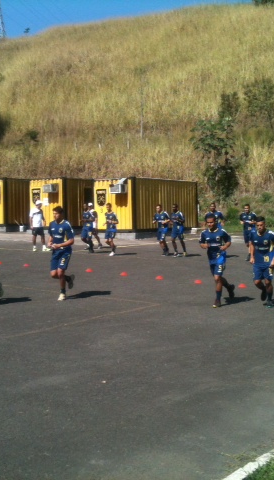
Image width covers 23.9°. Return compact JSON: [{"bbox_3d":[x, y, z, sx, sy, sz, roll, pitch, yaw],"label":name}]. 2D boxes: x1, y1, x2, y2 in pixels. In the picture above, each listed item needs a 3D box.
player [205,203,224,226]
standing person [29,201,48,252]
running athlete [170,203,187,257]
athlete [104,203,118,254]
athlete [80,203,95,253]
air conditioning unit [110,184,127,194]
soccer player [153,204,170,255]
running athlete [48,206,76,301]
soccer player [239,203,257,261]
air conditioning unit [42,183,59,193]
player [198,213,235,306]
[{"bbox_3d":[2.504,-0.279,20.643,0.600,1.799,0.600,2,4,25],"label":"player"},{"bbox_3d":[-3.398,-0.479,22.554,0.580,1.800,0.500,-3,5,-40],"label":"standing person"},{"bbox_3d":[1.402,-0.313,21.863,0.550,1.771,0.580,3,5,32],"label":"running athlete"},{"bbox_3d":[-0.853,-0.328,21.225,0.500,1.732,0.500,3,4,20],"label":"athlete"},{"bbox_3d":[-1.730,-0.399,22.619,0.530,1.700,0.550,3,4,26],"label":"athlete"},{"bbox_3d":[-0.874,-2.421,30.900,0.650,0.430,0.550,3,5,34],"label":"air conditioning unit"},{"bbox_3d":[0.829,-0.328,22.364,0.550,1.760,0.580,2,4,25],"label":"soccer player"},{"bbox_3d":[-1.439,0.256,12.254,0.530,1.768,0.550,3,4,22],"label":"running athlete"},{"bbox_3d":[3.515,-0.230,20.494,0.580,1.786,0.600,2,4,22],"label":"soccer player"},{"bbox_3d":[-4.253,-2.547,32.000,0.560,0.410,0.500,3,4,27],"label":"air conditioning unit"},{"bbox_3d":[1.509,0.389,12.132,0.620,1.762,0.720,2,4,25],"label":"player"}]

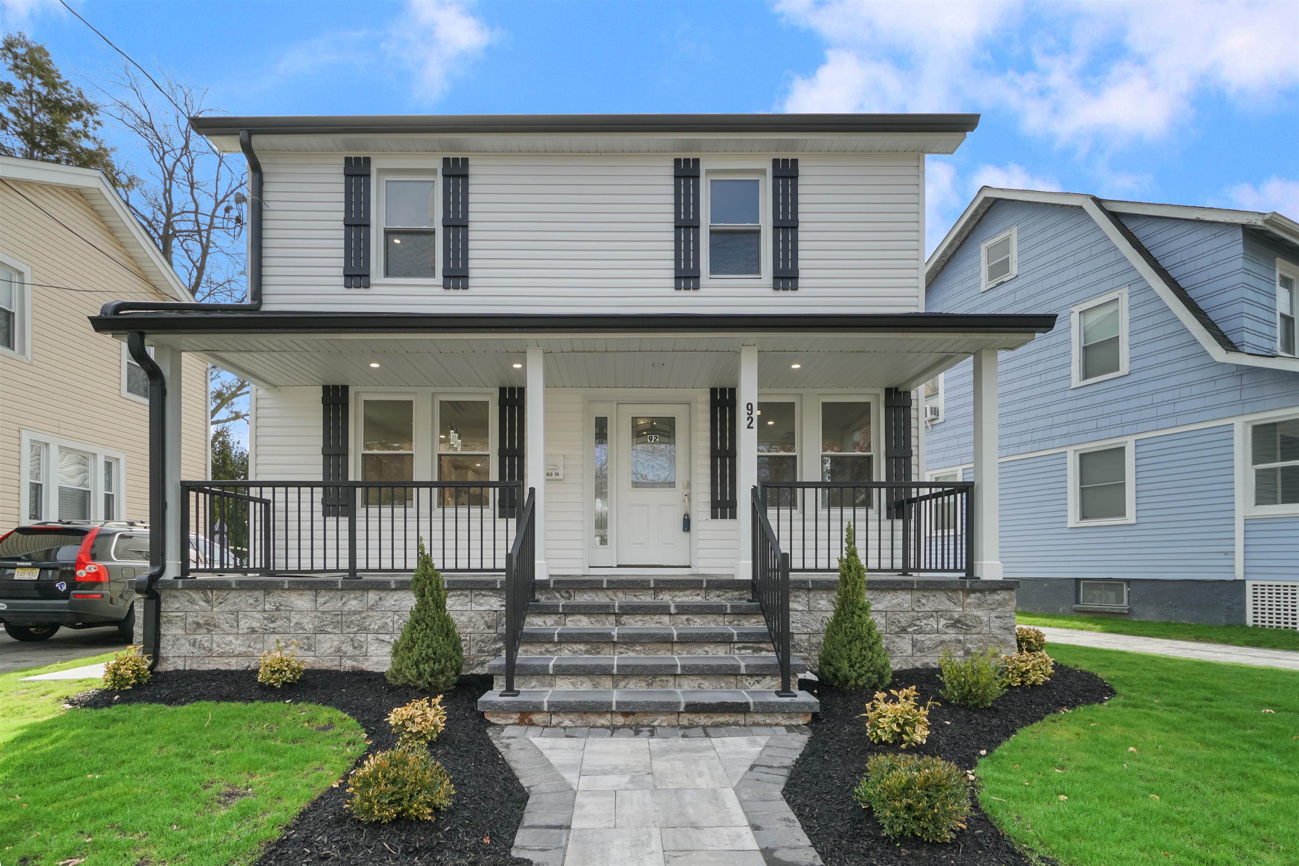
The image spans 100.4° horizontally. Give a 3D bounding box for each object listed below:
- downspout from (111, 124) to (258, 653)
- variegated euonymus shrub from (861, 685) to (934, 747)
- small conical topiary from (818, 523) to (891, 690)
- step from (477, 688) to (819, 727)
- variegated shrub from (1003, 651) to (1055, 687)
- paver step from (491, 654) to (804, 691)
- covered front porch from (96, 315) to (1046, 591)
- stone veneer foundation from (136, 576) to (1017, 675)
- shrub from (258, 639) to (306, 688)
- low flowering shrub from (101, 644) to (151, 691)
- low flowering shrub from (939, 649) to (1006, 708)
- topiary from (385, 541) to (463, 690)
[{"bbox_3d":[-4.920,-0.650,5.800,0.600,5.800,1.500,0,-2,0],"label":"downspout"},{"bbox_3d":[1.475,1.675,3.210,0.420,0.360,0.400,0,-6,0],"label":"variegated euonymus shrub"},{"bbox_3d":[1.680,1.420,4.450,0.600,1.350,0.590,0,-6,0],"label":"small conical topiary"},{"bbox_3d":[-0.005,1.930,3.810,2.320,0.190,0.330,0,-6,0],"label":"step"},{"bbox_3d":[3.360,2.080,4.820,0.490,0.350,0.460,0,-2,0],"label":"variegated shrub"},{"bbox_3d":[-0.010,1.800,4.050,2.300,0.200,0.320,0,-6,0],"label":"paver step"},{"bbox_3d":[-0.740,0.100,5.780,8.800,2.850,1.750,0,-2,-1],"label":"covered front porch"},{"bbox_3d":[-0.645,1.830,5.650,7.850,0.870,1.900,0,-6,0],"label":"stone veneer foundation"},{"bbox_3d":[-3.010,1.875,4.420,0.390,0.390,0.380,0,-6,0],"label":"shrub"},{"bbox_3d":[-4.520,2.020,4.700,0.420,0.370,0.400,0,-2,0],"label":"low flowering shrub"},{"bbox_3d":[2.550,1.930,4.280,0.530,0.460,0.500,0,-2,0],"label":"low flowering shrub"},{"bbox_3d":[-1.930,1.560,4.670,0.660,1.280,0.660,0,-2,0],"label":"topiary"}]

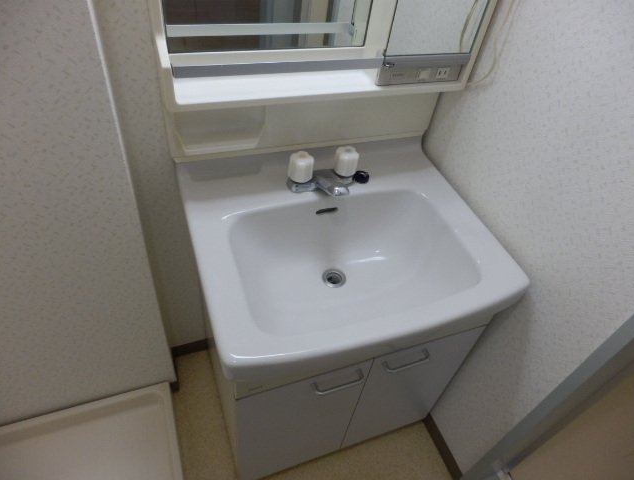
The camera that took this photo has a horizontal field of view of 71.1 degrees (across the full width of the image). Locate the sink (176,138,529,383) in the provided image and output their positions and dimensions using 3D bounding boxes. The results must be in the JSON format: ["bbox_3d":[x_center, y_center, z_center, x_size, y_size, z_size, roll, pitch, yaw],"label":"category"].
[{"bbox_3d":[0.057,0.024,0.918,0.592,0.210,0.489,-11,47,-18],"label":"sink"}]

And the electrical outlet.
[{"bbox_3d":[0.251,-0.336,0.888,0.031,0.025,0.010,-11,47,-18],"label":"electrical outlet"}]

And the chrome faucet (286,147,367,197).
[{"bbox_3d":[0.028,-0.137,0.938,0.168,0.082,0.128,-11,47,-18],"label":"chrome faucet"}]

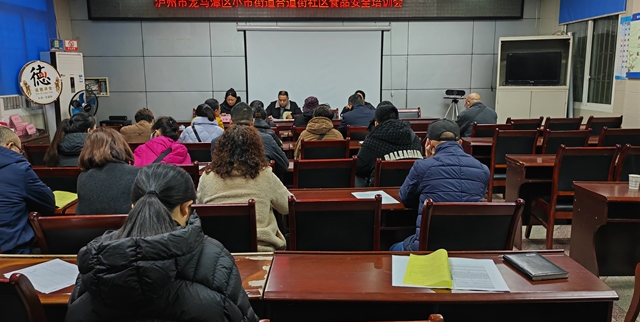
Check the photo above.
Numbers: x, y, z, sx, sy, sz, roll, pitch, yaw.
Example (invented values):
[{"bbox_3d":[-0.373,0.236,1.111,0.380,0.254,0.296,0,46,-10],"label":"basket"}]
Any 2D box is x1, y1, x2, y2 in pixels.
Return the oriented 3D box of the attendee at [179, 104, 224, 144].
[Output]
[{"bbox_3d":[-1.059,0.113,4.555,0.460,1.200,0.680,-1,10,-2],"label":"attendee"}]

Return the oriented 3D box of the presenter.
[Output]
[{"bbox_3d":[-0.534,-0.433,7.590,0.560,1.240,0.720,-1,10,0],"label":"presenter"}]

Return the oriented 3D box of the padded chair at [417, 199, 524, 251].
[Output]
[{"bbox_3d":[0.711,0.595,2.625,0.450,0.928,0.530,-1,10,0],"label":"padded chair"}]

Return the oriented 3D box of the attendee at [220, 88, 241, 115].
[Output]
[{"bbox_3d":[-1.413,-0.527,7.985,0.460,1.220,0.650,0,10,1],"label":"attendee"}]

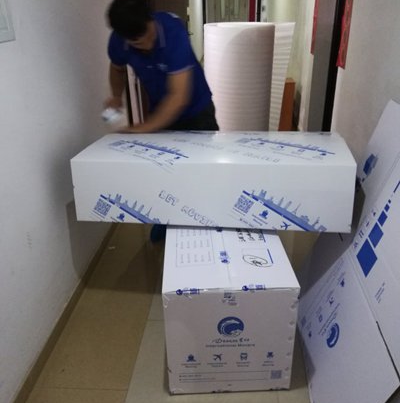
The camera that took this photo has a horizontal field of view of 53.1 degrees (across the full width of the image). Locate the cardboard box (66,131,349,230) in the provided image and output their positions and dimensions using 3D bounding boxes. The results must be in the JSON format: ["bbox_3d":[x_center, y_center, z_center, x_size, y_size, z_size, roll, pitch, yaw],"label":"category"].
[{"bbox_3d":[0.066,-0.125,1.983,1.235,0.303,0.496,2,25,9],"label":"cardboard box"}]

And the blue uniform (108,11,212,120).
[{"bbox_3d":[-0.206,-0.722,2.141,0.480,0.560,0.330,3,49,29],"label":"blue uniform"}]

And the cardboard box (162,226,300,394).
[{"bbox_3d":[0.109,0.412,1.767,0.480,0.499,0.600,-2,24,-1],"label":"cardboard box"}]

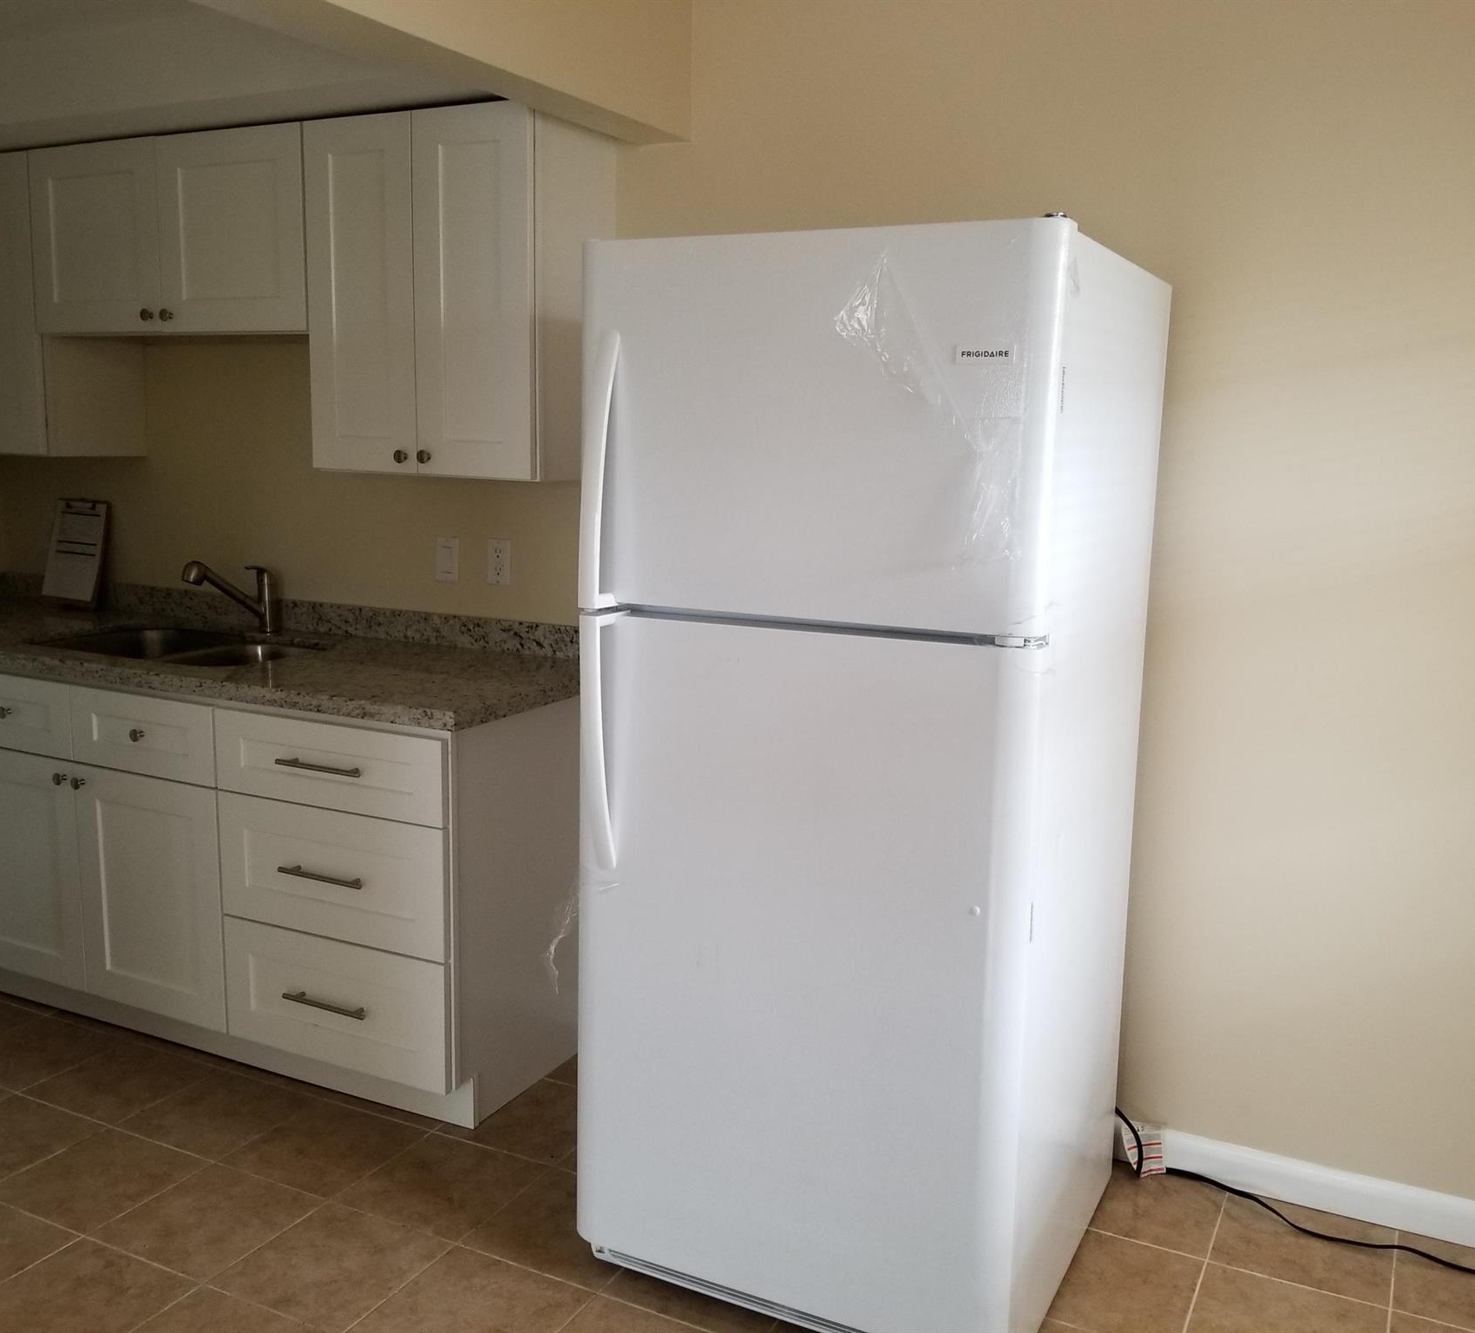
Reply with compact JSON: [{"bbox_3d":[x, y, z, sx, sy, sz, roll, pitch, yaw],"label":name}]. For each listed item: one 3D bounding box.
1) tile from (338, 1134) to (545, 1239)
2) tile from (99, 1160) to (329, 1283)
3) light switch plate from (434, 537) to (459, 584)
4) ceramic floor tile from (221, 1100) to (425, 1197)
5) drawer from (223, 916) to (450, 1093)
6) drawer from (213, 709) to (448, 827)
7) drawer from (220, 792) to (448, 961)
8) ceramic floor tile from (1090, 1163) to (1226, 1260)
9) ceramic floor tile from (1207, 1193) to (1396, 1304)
[{"bbox_3d":[-0.574,1.016,2.610,0.298,0.010,0.298,5,10,26],"label":"tile"},{"bbox_3d":[-0.990,1.036,2.500,0.300,0.010,0.300,6,10,26],"label":"tile"},{"bbox_3d":[-0.729,-0.265,3.346,0.072,0.116,0.007,6,10,26],"label":"light switch plate"},{"bbox_3d":[-0.845,0.990,2.744,0.298,0.010,0.298,5,10,26],"label":"ceramic floor tile"},{"bbox_3d":[-0.771,0.689,3.054,0.620,0.286,0.500,5,10,26],"label":"drawer"},{"bbox_3d":[-0.747,0.174,2.998,0.611,0.178,0.500,6,10,26],"label":"drawer"},{"bbox_3d":[-0.753,0.404,3.035,0.611,0.285,0.500,6,10,26],"label":"drawer"},{"bbox_3d":[0.770,1.044,2.589,0.298,0.010,0.265,5,10,26],"label":"ceramic floor tile"},{"bbox_3d":[1.053,1.086,2.493,0.300,0.010,0.277,6,10,26],"label":"ceramic floor tile"}]

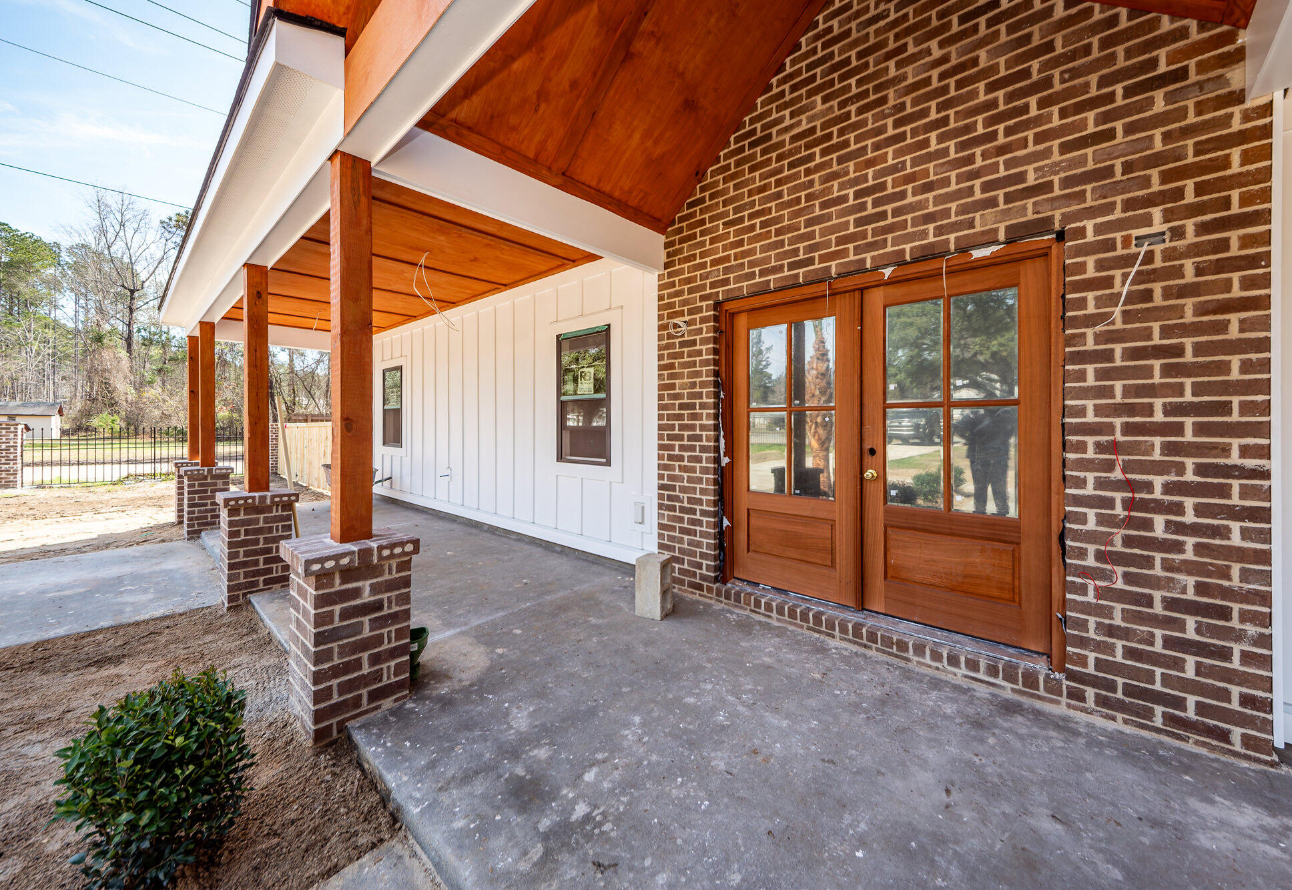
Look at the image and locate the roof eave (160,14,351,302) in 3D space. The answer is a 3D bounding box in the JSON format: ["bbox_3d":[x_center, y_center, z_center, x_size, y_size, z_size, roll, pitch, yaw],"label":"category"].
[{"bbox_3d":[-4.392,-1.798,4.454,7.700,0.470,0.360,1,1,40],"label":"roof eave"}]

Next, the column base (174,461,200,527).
[{"bbox_3d":[-6.796,0.710,6.729,0.466,0.883,0.466,2,2,40],"label":"column base"}]

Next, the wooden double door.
[{"bbox_3d":[1.335,0.009,2.800,1.863,2.120,0.120,1,1,40],"label":"wooden double door"}]

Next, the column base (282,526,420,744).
[{"bbox_3d":[-1.448,0.879,2.184,0.466,0.818,0.466,2,2,40],"label":"column base"}]

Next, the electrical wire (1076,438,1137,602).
[{"bbox_3d":[2.116,0.350,2.046,0.171,0.759,0.040,1,1,40],"label":"electrical wire"}]

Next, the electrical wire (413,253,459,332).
[{"bbox_3d":[-2.050,-1.490,4.340,0.440,0.780,0.200,0,1,0],"label":"electrical wire"}]

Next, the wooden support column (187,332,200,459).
[{"bbox_3d":[-7.065,-0.720,6.978,0.142,1.920,0.142,1,1,40],"label":"wooden support column"}]

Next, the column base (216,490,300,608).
[{"bbox_3d":[-3.217,0.826,3.699,0.466,0.852,0.466,2,2,40],"label":"column base"}]

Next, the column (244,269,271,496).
[{"bbox_3d":[-3.352,-0.563,3.841,0.142,1.920,0.142,1,1,40],"label":"column"}]

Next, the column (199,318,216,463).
[{"bbox_3d":[-5.594,-0.626,5.671,0.140,1.804,0.140,2,2,40],"label":"column"}]

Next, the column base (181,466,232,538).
[{"bbox_3d":[-5.914,0.745,6.010,0.490,0.910,0.490,1,1,40],"label":"column base"}]

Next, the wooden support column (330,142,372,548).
[{"bbox_3d":[-1.433,-0.445,2.163,0.140,1.804,0.140,2,2,40],"label":"wooden support column"}]

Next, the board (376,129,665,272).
[{"bbox_3d":[-0.610,-1.530,2.973,0.090,0.330,2.173,2,2,43],"label":"board"}]

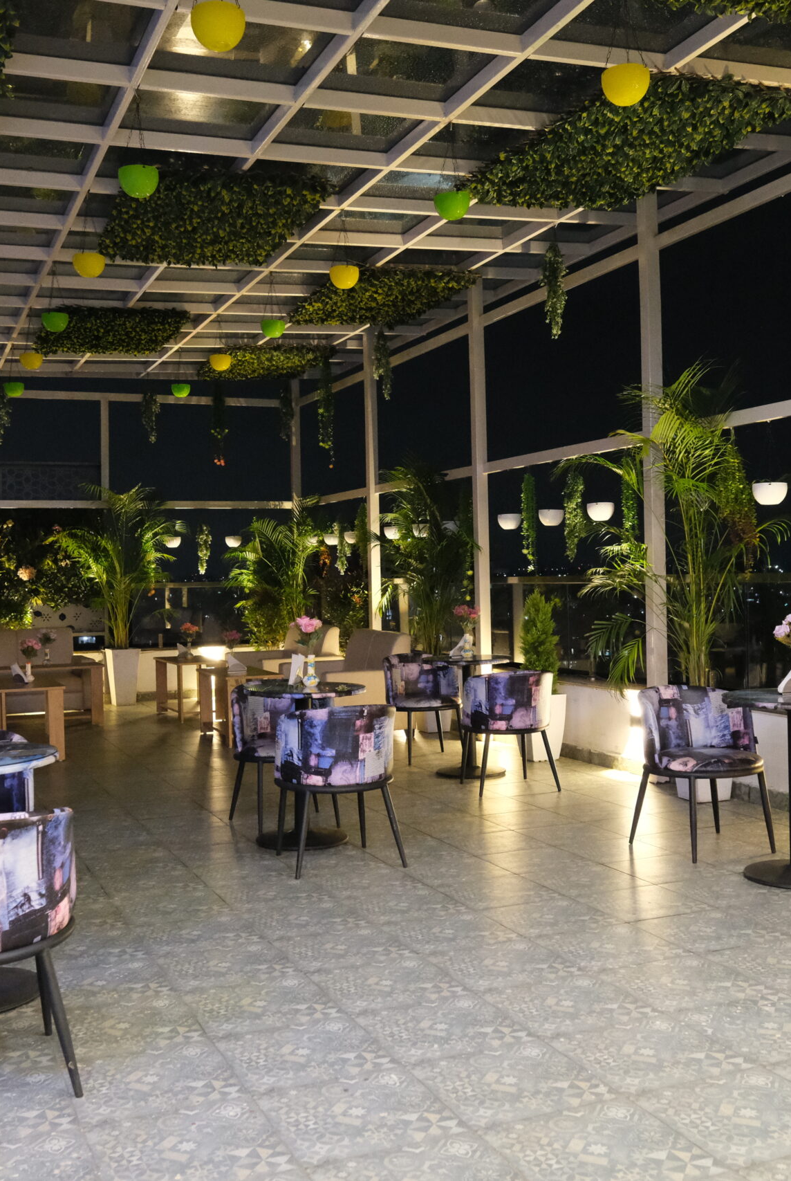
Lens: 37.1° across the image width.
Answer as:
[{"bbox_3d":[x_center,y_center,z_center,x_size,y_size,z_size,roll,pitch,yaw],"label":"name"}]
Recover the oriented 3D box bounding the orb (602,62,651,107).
[{"bbox_3d":[0.897,-1.968,4.597,0.192,0.136,0.192,-1,1,12],"label":"orb"}]

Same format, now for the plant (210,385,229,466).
[{"bbox_3d":[-1.876,-1.764,12.604,0.189,0.884,0.174,-2,1,-8],"label":"plant"}]

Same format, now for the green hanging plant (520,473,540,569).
[{"bbox_3d":[1.014,-0.514,8.875,0.145,0.747,0.145,-1,0,0],"label":"green hanging plant"}]

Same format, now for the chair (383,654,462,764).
[{"bbox_3d":[0.202,0.846,8.462,0.548,0.716,0.563,-2,0,-22],"label":"chair"}]

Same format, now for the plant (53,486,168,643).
[{"bbox_3d":[-2.950,-0.248,12.338,1.206,1.698,1.106,-2,1,-13],"label":"plant"}]

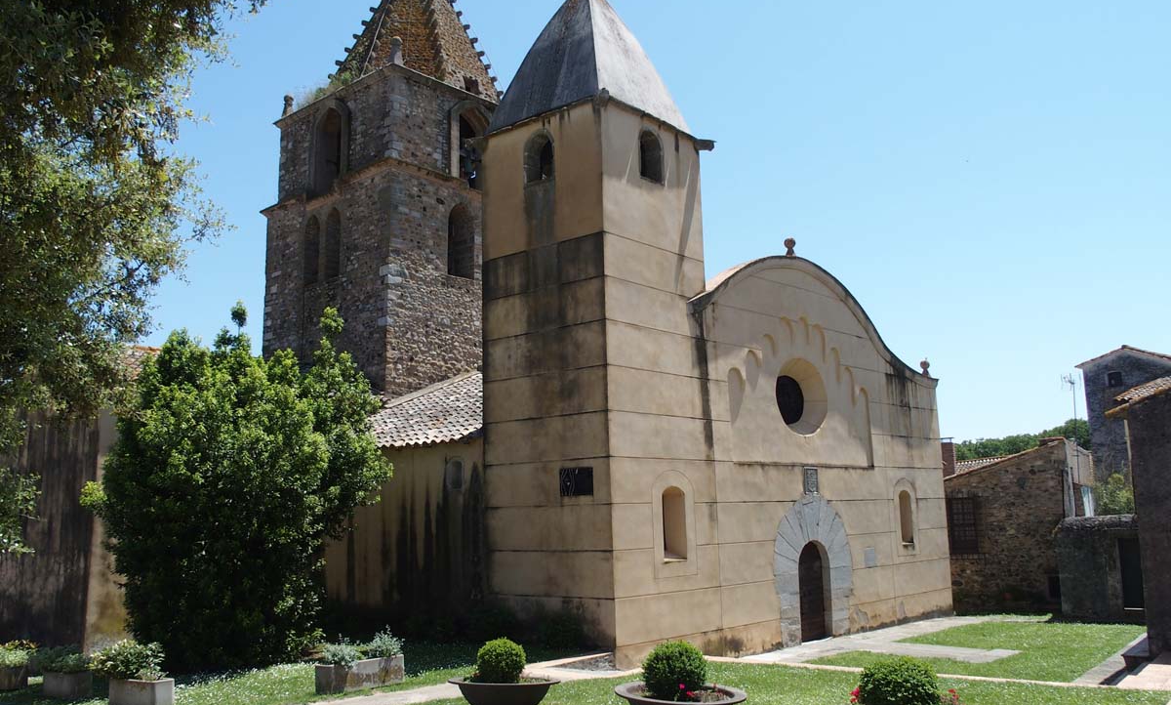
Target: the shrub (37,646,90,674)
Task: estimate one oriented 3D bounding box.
[{"bbox_3d":[-7.434,4.374,13.500,0.760,0.400,0.660,4,-11,-28],"label":"shrub"}]

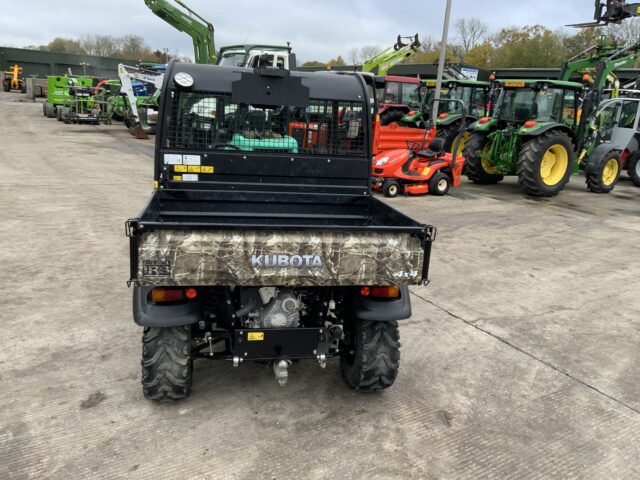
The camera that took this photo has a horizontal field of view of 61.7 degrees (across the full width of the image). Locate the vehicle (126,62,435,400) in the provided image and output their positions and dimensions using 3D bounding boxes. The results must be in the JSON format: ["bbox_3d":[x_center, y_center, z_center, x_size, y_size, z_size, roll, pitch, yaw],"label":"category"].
[{"bbox_3d":[-0.442,-0.372,4.147,1.570,2.000,3.030,1,14,-11],"label":"vehicle"}]

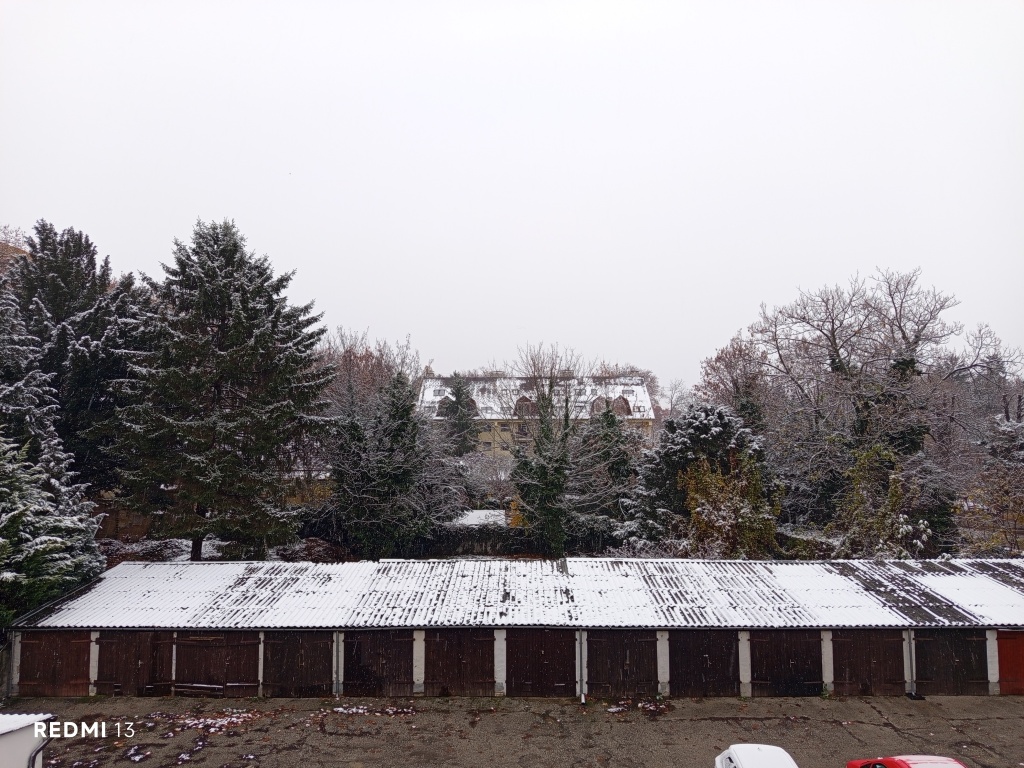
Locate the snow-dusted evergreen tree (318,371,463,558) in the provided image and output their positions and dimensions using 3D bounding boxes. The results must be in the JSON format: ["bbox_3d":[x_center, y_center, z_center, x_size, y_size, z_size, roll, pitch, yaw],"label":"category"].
[{"bbox_3d":[-6.813,4.930,39.765,8.060,11.410,7.200,0,-4,0],"label":"snow-dusted evergreen tree"}]

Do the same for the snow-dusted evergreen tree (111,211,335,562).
[{"bbox_3d":[-14.886,0.937,36.521,11.000,19.020,11.000,0,-4,0],"label":"snow-dusted evergreen tree"}]

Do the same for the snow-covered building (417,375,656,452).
[{"bbox_3d":[3.557,7.133,109.267,34.780,16.620,13.000,0,-4,2],"label":"snow-covered building"}]

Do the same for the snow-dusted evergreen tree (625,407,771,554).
[{"bbox_3d":[10.562,5.844,40.702,8.600,9.570,7.800,0,-4,0],"label":"snow-dusted evergreen tree"}]

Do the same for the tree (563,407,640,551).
[{"bbox_3d":[5.532,6.115,43.692,4.800,9.460,4.800,0,-4,0],"label":"tree"}]

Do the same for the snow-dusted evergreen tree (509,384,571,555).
[{"bbox_3d":[1.703,5.458,40.730,3.560,10.420,3.560,0,-4,0],"label":"snow-dusted evergreen tree"}]

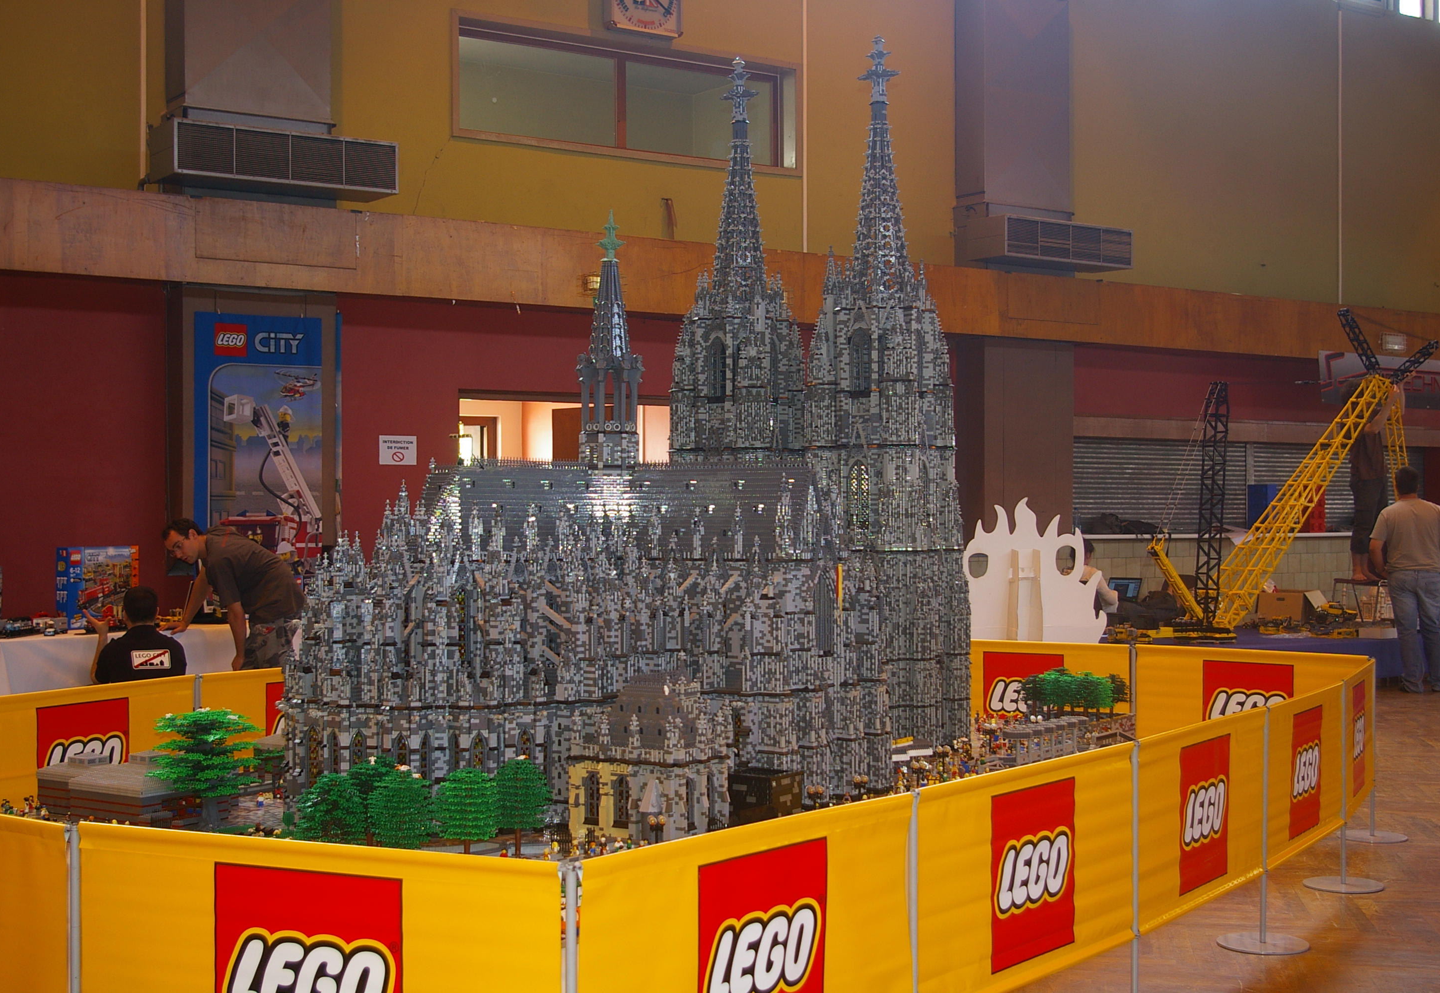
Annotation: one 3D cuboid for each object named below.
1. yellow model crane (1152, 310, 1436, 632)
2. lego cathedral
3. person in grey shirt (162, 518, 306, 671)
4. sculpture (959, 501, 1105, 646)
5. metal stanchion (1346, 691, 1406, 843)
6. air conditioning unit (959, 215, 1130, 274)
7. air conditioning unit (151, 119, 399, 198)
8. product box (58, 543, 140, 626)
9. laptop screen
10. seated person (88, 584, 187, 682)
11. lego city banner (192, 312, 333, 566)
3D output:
[{"bbox_3d":[4.850,-0.207,15.920,3.500,2.740,0.650,0,-1,-34],"label":"yellow model crane"},{"bbox_3d":[-0.285,-0.427,6.770,1.900,2.810,3.000,0,0,33],"label":"lego cathedral"},{"bbox_3d":[-2.670,0.807,10.500,0.740,1.400,0.560,0,0,-26],"label":"person in grey shirt"},{"bbox_3d":[1.981,0.765,12.100,1.130,1.500,0.250,0,0,-28],"label":"sculpture"},{"bbox_3d":[2.871,1.109,8.380,0.310,0.780,0.310,0,0,0],"label":"metal stanchion"},{"bbox_3d":[2.868,-2.184,16.616,1.504,0.328,0.540,0,0,-34],"label":"air conditioning unit"},{"bbox_3d":[-2.958,-2.215,12.692,1.534,0.345,0.540,0,0,-34],"label":"air conditioning unit"},{"bbox_3d":[-3.737,0.545,11.487,0.090,0.478,0.570,0,0,28],"label":"product box"},{"bbox_3d":[3.419,0.788,16.100,0.310,0.225,0.030,0,-20,38],"label":"laptop screen"},{"bbox_3d":[-3.130,0.996,10.280,0.550,1.040,0.600,0,0,-30],"label":"seated person"},{"bbox_3d":[-3.107,-0.273,12.859,0.901,1.900,0.040,0,0,-34],"label":"lego city banner"}]

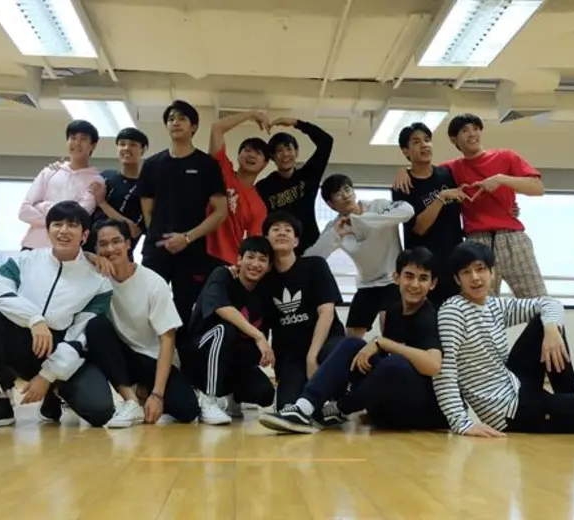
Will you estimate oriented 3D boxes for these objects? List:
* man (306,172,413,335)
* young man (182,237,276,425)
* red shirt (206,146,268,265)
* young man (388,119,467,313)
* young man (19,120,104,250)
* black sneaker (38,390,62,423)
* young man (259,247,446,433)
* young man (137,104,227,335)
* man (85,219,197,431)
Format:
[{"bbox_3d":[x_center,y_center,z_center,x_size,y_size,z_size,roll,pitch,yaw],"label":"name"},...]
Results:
[{"bbox_3d":[0.413,0.175,4.258,0.640,1.370,0.420,0,-6,5],"label":"man"},{"bbox_3d":[-0.283,0.337,3.806,0.540,0.930,0.660,2,-7,-10],"label":"young man"},{"bbox_3d":[-0.302,-0.314,4.362,0.460,0.680,0.270,7,-6,-4],"label":"red shirt"},{"bbox_3d":[0.772,0.030,4.224,0.520,1.660,0.360,3,-7,-20],"label":"young man"},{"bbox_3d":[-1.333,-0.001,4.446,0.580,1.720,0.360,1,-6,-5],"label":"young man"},{"bbox_3d":[-1.143,0.674,3.666,0.100,0.120,0.280,2,33,-15],"label":"black sneaker"},{"bbox_3d":[0.306,0.354,3.442,0.800,0.830,0.540,5,-8,-32],"label":"young man"},{"bbox_3d":[-0.568,-0.039,4.160,0.520,1.750,0.360,0,-6,5],"label":"young man"},{"bbox_3d":[-0.714,0.288,3.730,0.580,1.000,0.700,-2,-7,22],"label":"man"}]

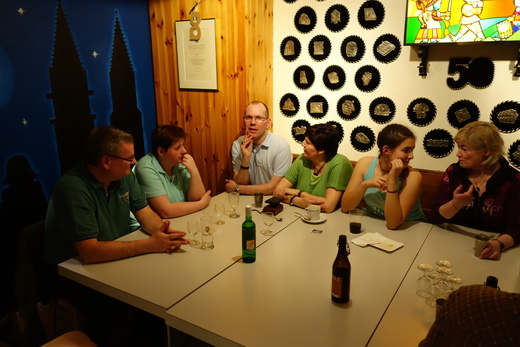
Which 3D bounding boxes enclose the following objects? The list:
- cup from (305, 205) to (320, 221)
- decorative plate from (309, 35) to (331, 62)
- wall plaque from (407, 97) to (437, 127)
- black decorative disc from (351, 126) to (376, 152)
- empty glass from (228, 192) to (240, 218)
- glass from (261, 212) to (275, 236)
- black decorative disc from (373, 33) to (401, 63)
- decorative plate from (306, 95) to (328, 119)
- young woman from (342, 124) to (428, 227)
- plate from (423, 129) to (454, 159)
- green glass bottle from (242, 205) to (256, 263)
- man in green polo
[{"bbox_3d":[0.309,0.231,2.374,0.094,0.067,0.074,10,18,34],"label":"cup"},{"bbox_3d":[0.453,-0.934,3.026,0.190,0.190,0.020,9,18,31],"label":"decorative plate"},{"bbox_3d":[1.078,-0.411,2.700,0.187,0.187,0.020,9,18,31],"label":"wall plaque"},{"bbox_3d":[0.752,-0.257,2.960,0.187,0.187,0.020,9,18,31],"label":"black decorative disc"},{"bbox_3d":[-0.159,0.191,2.466,0.067,0.150,0.067,-1,15,-2],"label":"empty glass"},{"bbox_3d":[0.046,0.272,2.171,0.063,0.113,0.063,0,15,0],"label":"glass"},{"bbox_3d":[0.842,-0.822,2.667,0.183,0.183,0.016,9,18,31],"label":"black decorative disc"},{"bbox_3d":[0.433,-0.495,3.023,0.183,0.183,0.016,9,18,31],"label":"decorative plate"},{"bbox_3d":[0.772,0.339,2.490,0.500,1.280,0.660,9,18,31],"label":"young woman"},{"bbox_3d":[1.186,-0.201,2.687,0.187,0.187,0.020,9,18,31],"label":"plate"},{"bbox_3d":[-0.052,0.282,1.888,0.066,0.272,0.066,-1,15,0],"label":"green glass bottle"},{"bbox_3d":[-0.803,0.419,2.258,0.580,1.310,0.780,-14,20,-41],"label":"man in green polo"}]

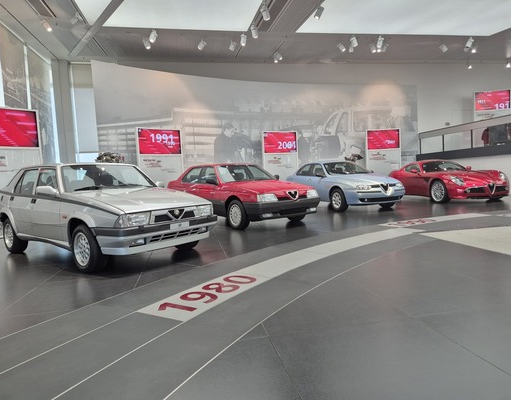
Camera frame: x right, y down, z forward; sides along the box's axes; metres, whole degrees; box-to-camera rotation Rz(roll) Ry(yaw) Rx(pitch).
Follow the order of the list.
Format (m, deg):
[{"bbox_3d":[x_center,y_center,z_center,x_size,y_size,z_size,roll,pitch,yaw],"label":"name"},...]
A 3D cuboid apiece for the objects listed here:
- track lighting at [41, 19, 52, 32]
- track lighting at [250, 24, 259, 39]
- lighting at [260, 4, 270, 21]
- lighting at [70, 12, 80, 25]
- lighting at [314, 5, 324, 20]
[{"bbox_3d":[-5.553,-4.653,9.460,0.260,0.370,0.220,0,5,41],"label":"track lighting"},{"bbox_3d":[-0.012,-4.993,10.526,0.200,0.400,0.220,-5,4,-30],"label":"track lighting"},{"bbox_3d":[0.259,-4.937,9.366,0.230,0.390,0.200,1,5,45],"label":"lighting"},{"bbox_3d":[-4.664,-4.677,9.127,0.220,0.360,0.260,-1,4,27],"label":"lighting"},{"bbox_3d":[1.710,-5.016,9.492,0.240,0.380,0.200,-5,4,-37],"label":"lighting"}]

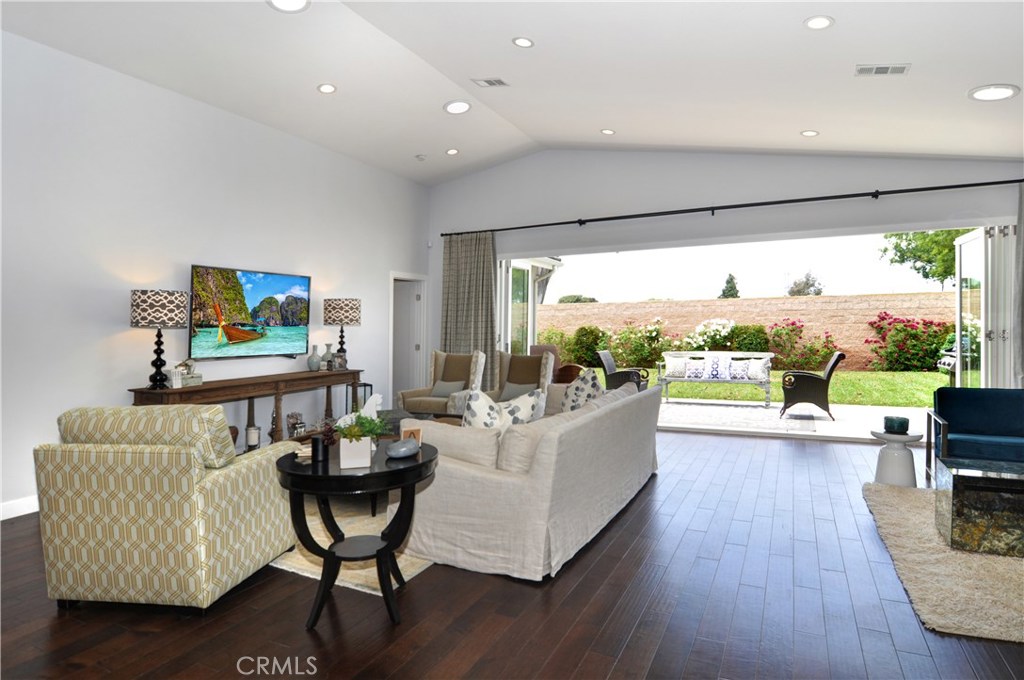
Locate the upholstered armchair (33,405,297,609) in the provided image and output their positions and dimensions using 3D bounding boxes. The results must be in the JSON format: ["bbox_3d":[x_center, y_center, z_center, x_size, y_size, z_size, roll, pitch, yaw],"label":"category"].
[{"bbox_3d":[-1.814,0.819,2.828,0.860,0.950,0.800,0,2,10],"label":"upholstered armchair"}]

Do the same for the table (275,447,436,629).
[{"bbox_3d":[-0.737,0.919,2.443,0.740,0.735,0.740,0,1,0],"label":"table"}]

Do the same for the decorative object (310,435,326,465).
[{"bbox_3d":[-0.885,0.493,2.362,0.073,0.112,0.073,-1,2,0],"label":"decorative object"}]

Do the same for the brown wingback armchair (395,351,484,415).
[{"bbox_3d":[-0.932,0.672,6.940,0.800,1.060,0.870,0,1,29],"label":"brown wingback armchair"}]

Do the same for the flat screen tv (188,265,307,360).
[{"bbox_3d":[-2.601,-0.265,5.209,0.070,0.830,1.310,6,5,29],"label":"flat screen tv"}]

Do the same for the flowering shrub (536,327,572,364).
[{"bbox_3d":[1.330,0.219,16.000,1.200,1.300,1.100,0,2,27],"label":"flowering shrub"}]

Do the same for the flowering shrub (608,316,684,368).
[{"bbox_3d":[3.995,0.075,15.300,2.100,1.600,1.400,1,2,29],"label":"flowering shrub"}]

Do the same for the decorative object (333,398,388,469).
[{"bbox_3d":[-0.702,0.438,2.370,0.240,0.310,0.200,0,2,-17],"label":"decorative object"}]

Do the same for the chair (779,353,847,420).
[{"bbox_3d":[4.429,0.653,7.663,0.890,0.980,0.660,1,2,21],"label":"chair"}]

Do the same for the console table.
[{"bbox_3d":[-2.472,0.817,5.142,0.500,0.850,2.220,0,1,27],"label":"console table"}]

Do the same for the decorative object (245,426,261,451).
[{"bbox_3d":[-2.554,0.981,5.032,0.140,0.250,0.140,1,2,29],"label":"decorative object"}]

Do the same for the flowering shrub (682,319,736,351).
[{"bbox_3d":[5.416,0.129,14.183,1.450,1.380,1.200,0,1,24],"label":"flowering shrub"}]

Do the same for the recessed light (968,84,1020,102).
[{"bbox_3d":[3.461,-1.778,3.662,0.300,0.040,0.300,13,8,28],"label":"recessed light"}]

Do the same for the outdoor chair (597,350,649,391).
[{"bbox_3d":[1.890,0.628,8.574,0.790,0.910,0.660,0,2,22],"label":"outdoor chair"}]

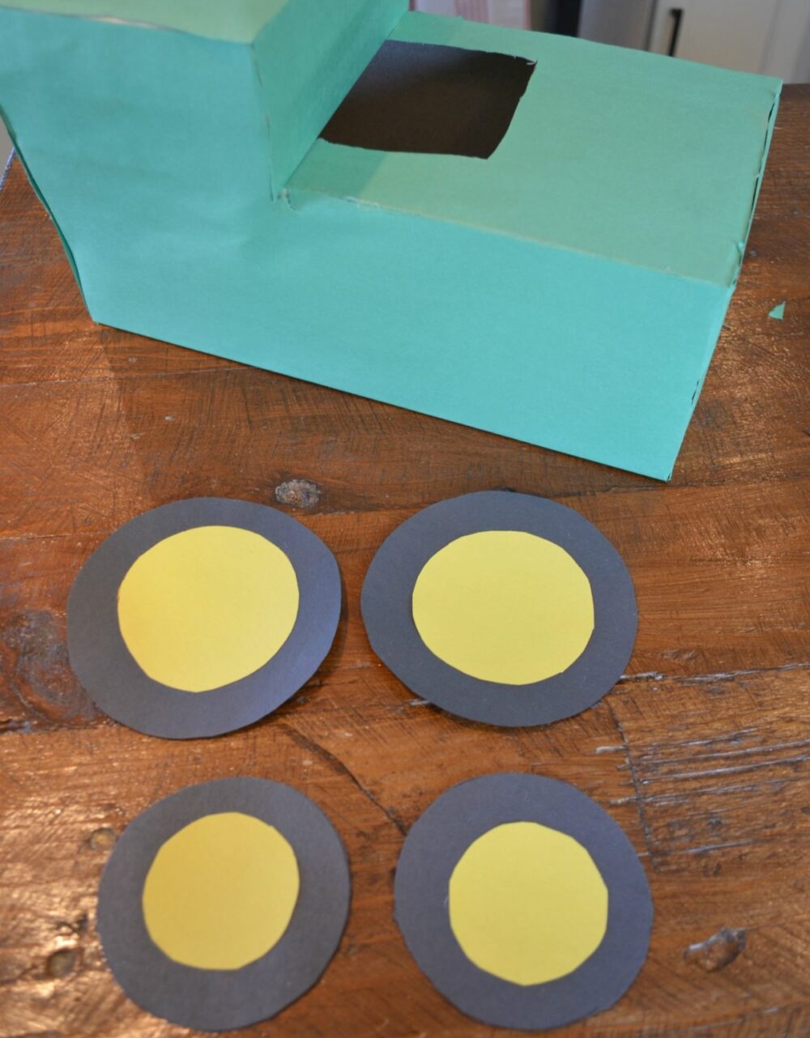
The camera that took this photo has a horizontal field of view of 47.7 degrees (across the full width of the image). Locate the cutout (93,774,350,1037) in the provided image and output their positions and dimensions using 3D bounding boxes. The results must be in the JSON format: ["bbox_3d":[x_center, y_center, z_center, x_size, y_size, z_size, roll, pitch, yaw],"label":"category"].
[{"bbox_3d":[-0.076,0.158,0.384,0.106,0.005,0.100,-2,55,0],"label":"cutout"}]

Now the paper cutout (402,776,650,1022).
[{"bbox_3d":[0.049,0.155,0.382,0.107,0.005,0.102,-2,55,0],"label":"paper cutout"}]

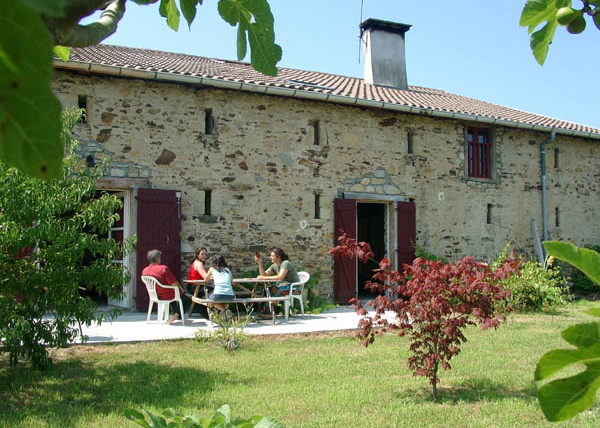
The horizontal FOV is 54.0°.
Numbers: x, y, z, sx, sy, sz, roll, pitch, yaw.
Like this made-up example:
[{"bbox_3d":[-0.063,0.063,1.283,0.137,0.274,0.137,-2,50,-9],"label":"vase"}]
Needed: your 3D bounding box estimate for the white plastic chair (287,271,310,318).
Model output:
[{"bbox_3d":[-0.140,1.444,10.500,0.560,0.810,0.560,4,-6,-40],"label":"white plastic chair"}]

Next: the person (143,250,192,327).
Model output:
[{"bbox_3d":[-2.285,1.245,10.074,0.792,1.238,0.495,2,-5,-28],"label":"person"}]

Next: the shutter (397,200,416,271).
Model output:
[{"bbox_3d":[2.525,0.885,13.798,0.528,2.308,0.060,2,-5,-26],"label":"shutter"}]

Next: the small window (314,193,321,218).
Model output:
[{"bbox_3d":[0.397,-0.171,13.674,0.137,0.566,0.100,2,-5,-26],"label":"small window"}]

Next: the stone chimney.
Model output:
[{"bbox_3d":[2.609,-4.713,17.784,1.531,1.967,0.680,2,-5,-26],"label":"stone chimney"}]

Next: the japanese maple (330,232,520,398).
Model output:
[{"bbox_3d":[1.143,0.925,5.368,1.680,1.480,1.400,0,-4,0],"label":"japanese maple"}]

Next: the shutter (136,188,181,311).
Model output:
[{"bbox_3d":[-2.839,0.723,11.879,0.883,2.424,0.050,2,-5,-26],"label":"shutter"}]

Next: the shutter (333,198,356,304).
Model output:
[{"bbox_3d":[1.056,0.869,13.805,0.592,2.443,0.050,2,-5,-26],"label":"shutter"}]

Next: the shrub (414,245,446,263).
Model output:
[{"bbox_3d":[3.256,1.448,14.590,0.941,1.238,0.594,2,-5,-26],"label":"shrub"}]

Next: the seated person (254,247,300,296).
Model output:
[{"bbox_3d":[-0.427,1.298,10.938,0.792,1.257,0.495,2,-5,-27],"label":"seated person"}]

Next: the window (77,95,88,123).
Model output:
[{"bbox_3d":[-4.013,-1.928,10.891,0.181,0.500,0.120,2,-5,-26],"label":"window"}]

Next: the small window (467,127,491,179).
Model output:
[{"bbox_3d":[4.616,-1.548,15.189,0.748,1.268,0.120,2,-5,-26],"label":"small window"}]

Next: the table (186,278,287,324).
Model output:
[{"bbox_3d":[-1.220,1.531,10.510,1.655,0.732,1.608,2,-5,-24],"label":"table"}]

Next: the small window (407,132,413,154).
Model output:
[{"bbox_3d":[2.806,-1.798,14.990,0.138,0.559,0.100,2,-5,-26],"label":"small window"}]

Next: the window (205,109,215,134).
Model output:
[{"bbox_3d":[-1.943,-1.981,12.643,0.189,0.543,0.100,2,-5,-26],"label":"window"}]

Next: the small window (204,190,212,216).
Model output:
[{"bbox_3d":[-1.836,-0.225,11.837,0.150,0.506,0.120,2,-5,-26],"label":"small window"}]

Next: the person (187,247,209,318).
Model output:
[{"bbox_3d":[-1.750,1.197,10.300,0.720,1.260,0.480,-2,-5,28],"label":"person"}]

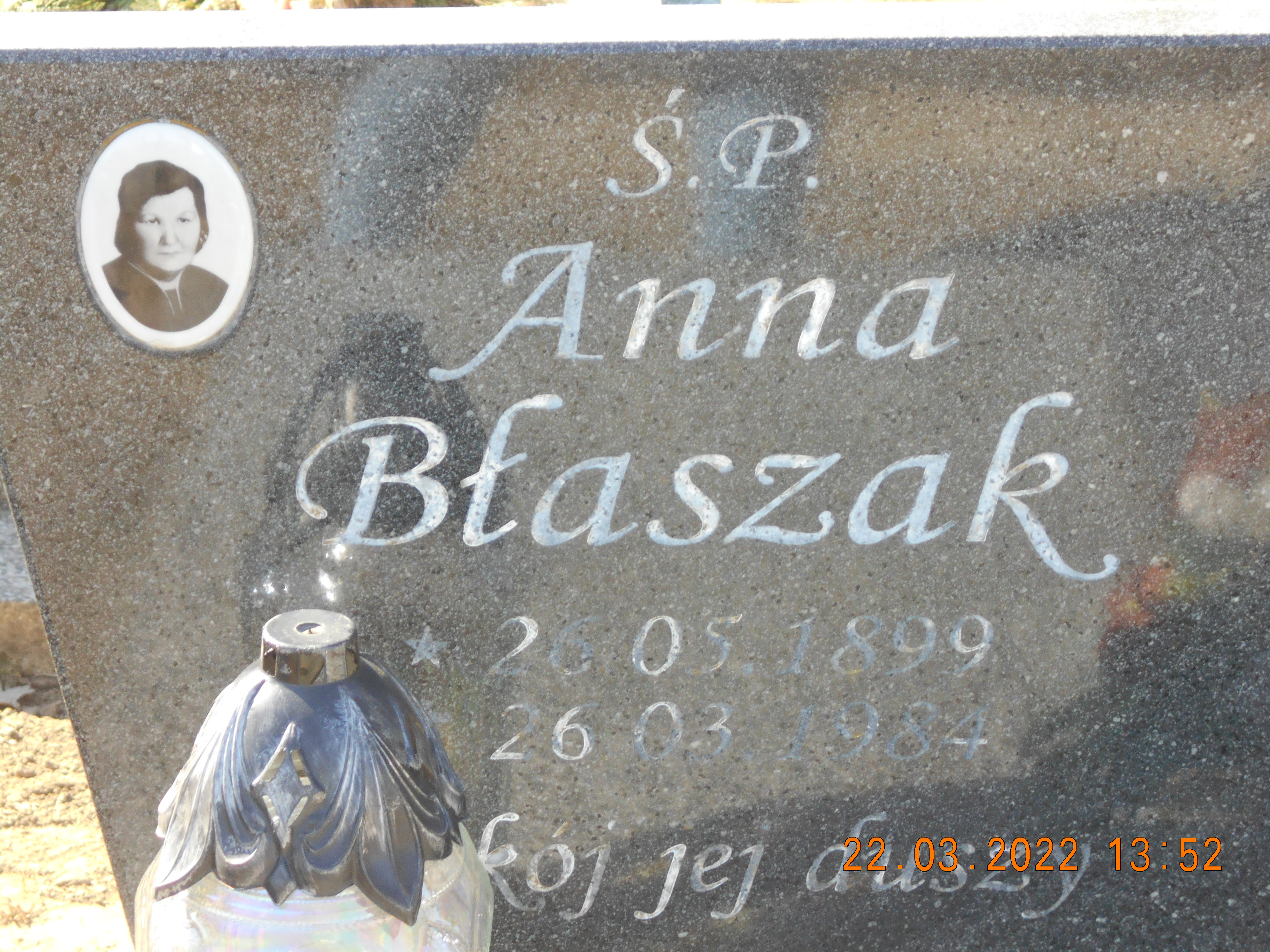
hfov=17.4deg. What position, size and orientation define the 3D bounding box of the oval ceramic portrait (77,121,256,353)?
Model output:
[{"bbox_3d":[-0.239,-0.123,2.120,0.090,0.120,0.010,0,18,1],"label":"oval ceramic portrait"}]

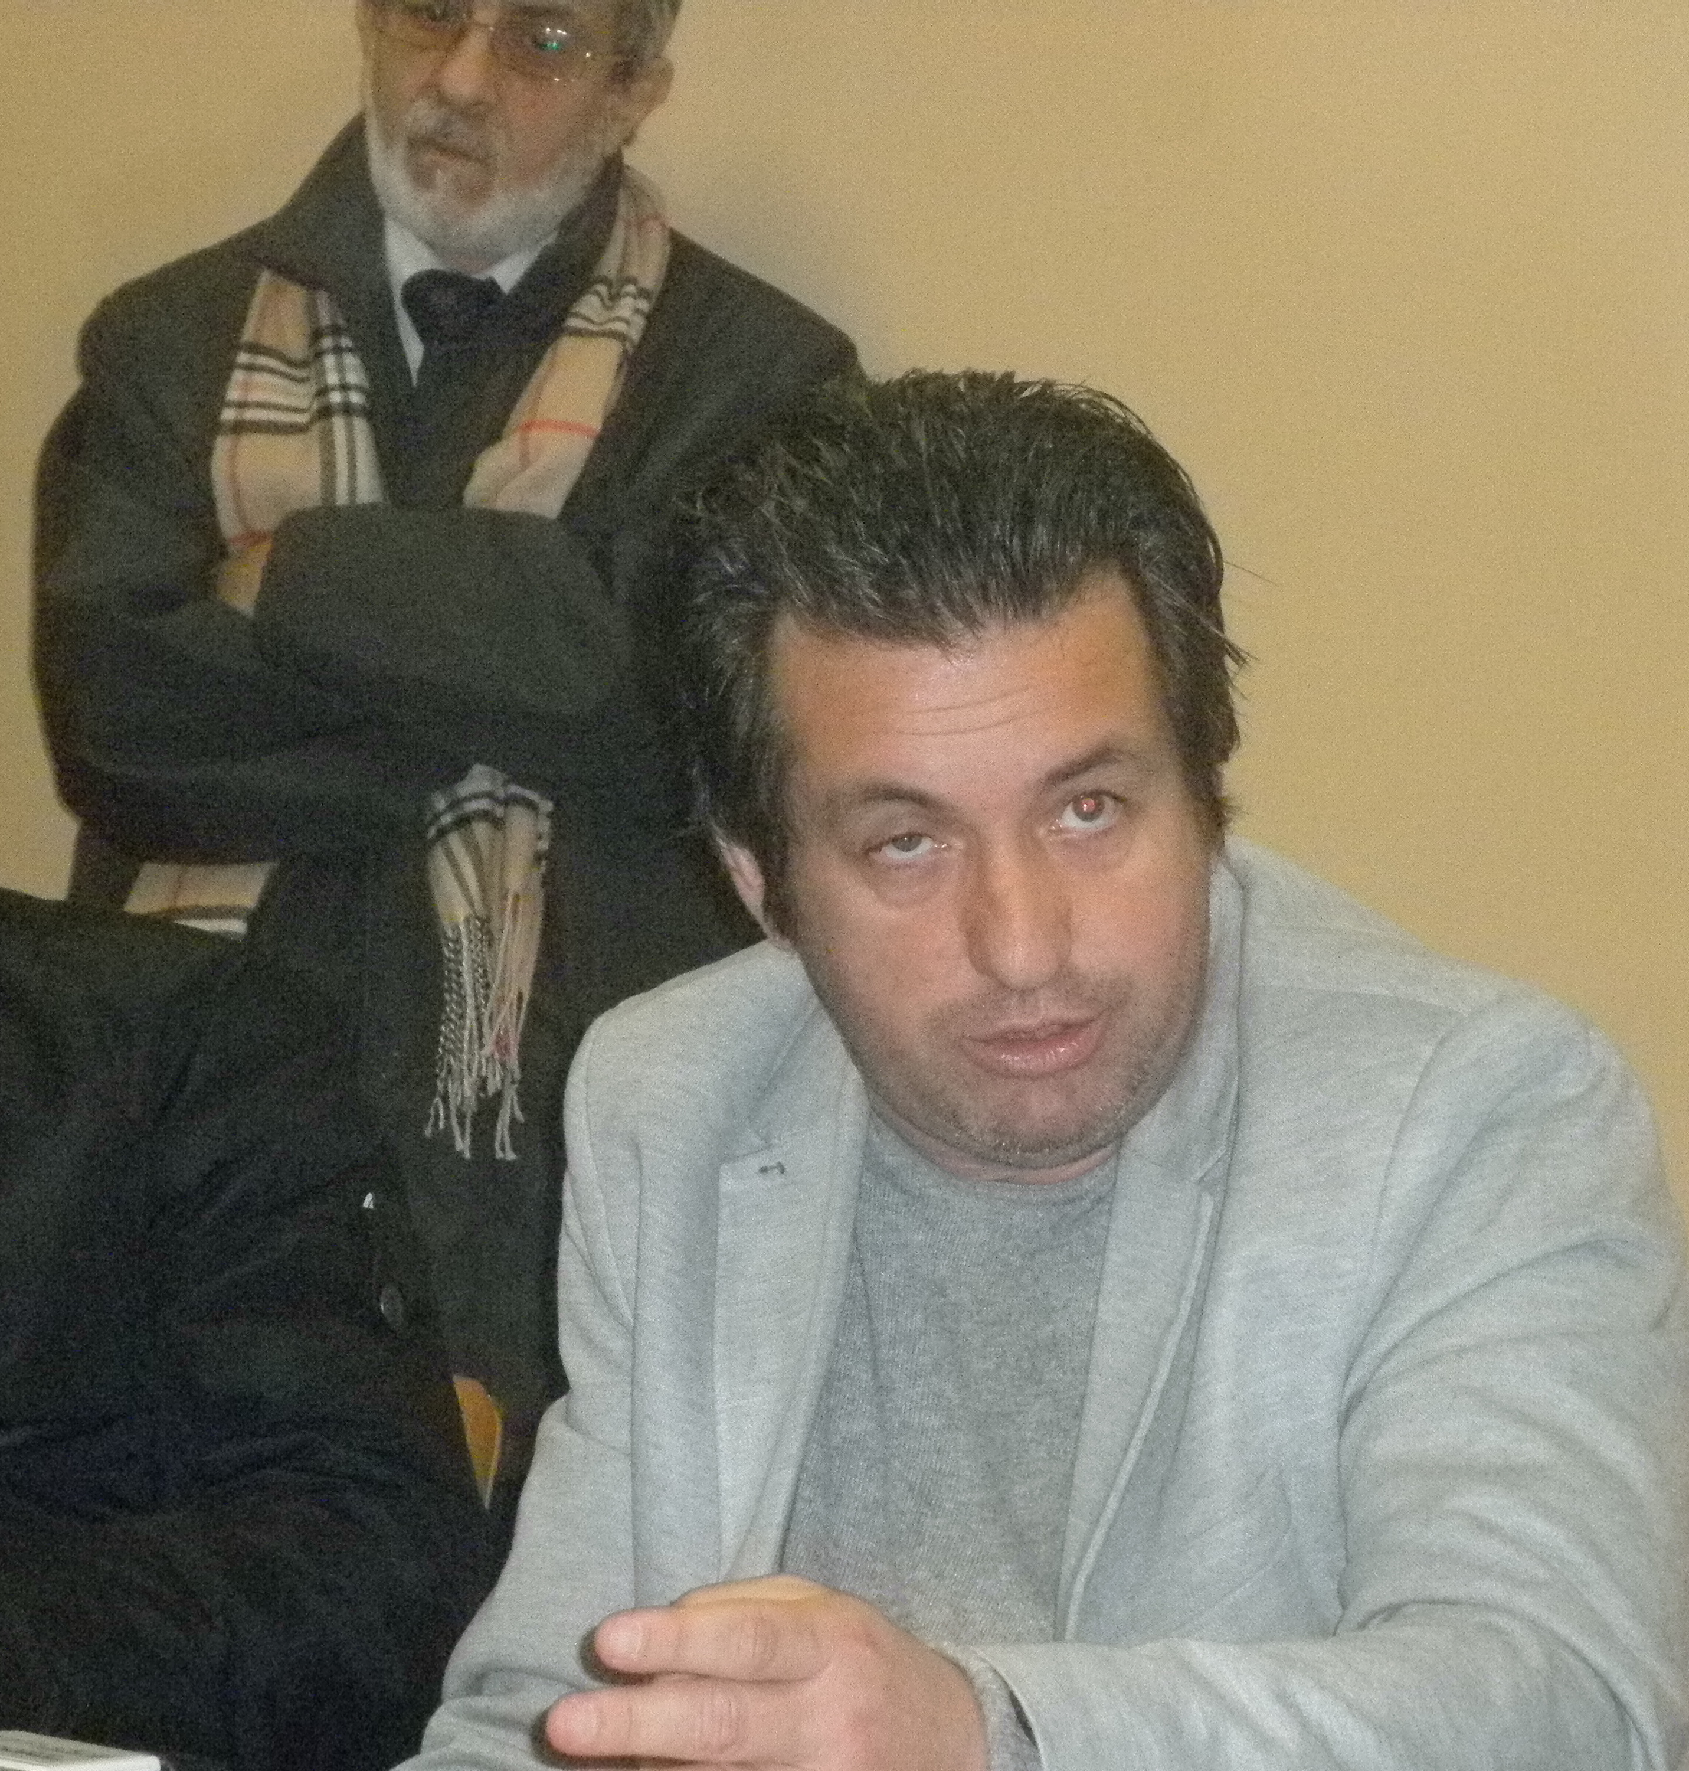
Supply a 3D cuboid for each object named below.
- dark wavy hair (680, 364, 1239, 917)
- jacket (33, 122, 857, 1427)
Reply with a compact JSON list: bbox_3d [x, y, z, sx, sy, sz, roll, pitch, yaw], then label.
[{"bbox_3d":[0.039,-0.076,2.650,0.195,0.210,0.225,-11,10,-6],"label":"dark wavy hair"},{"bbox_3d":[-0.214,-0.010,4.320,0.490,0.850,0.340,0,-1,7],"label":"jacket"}]

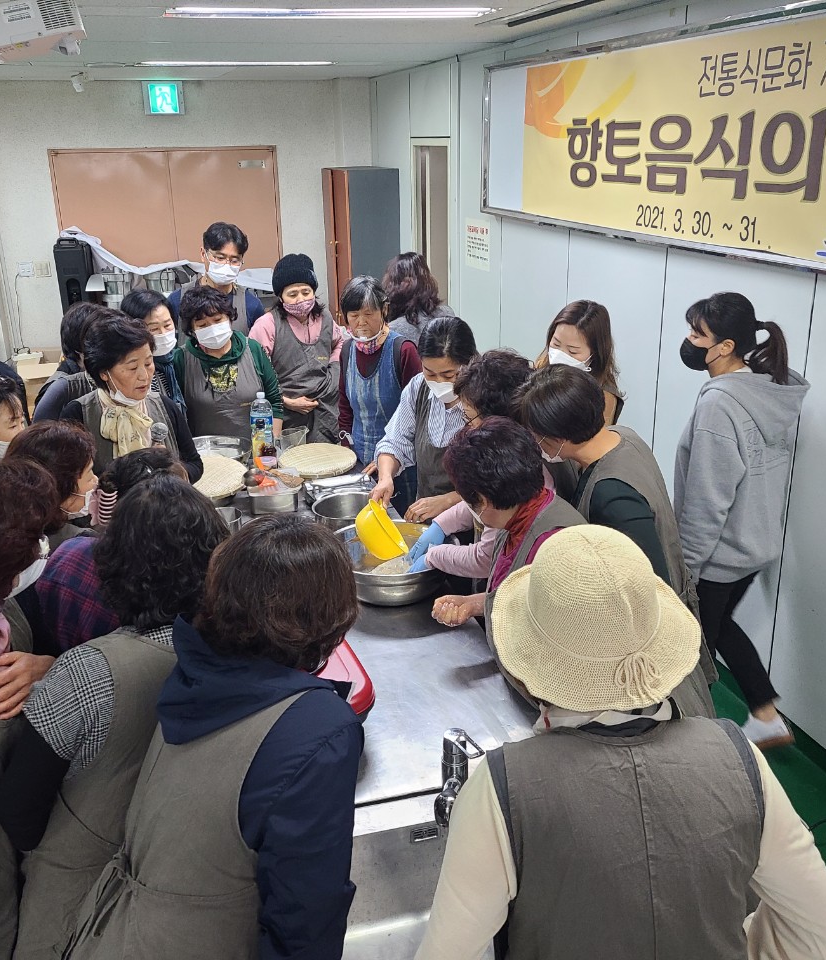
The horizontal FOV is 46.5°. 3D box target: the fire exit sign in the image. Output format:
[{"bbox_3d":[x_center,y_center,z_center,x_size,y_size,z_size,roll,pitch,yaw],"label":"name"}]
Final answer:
[{"bbox_3d":[-1.905,-2.917,7.342,0.290,0.230,0.045,-7,20,-15],"label":"fire exit sign"}]

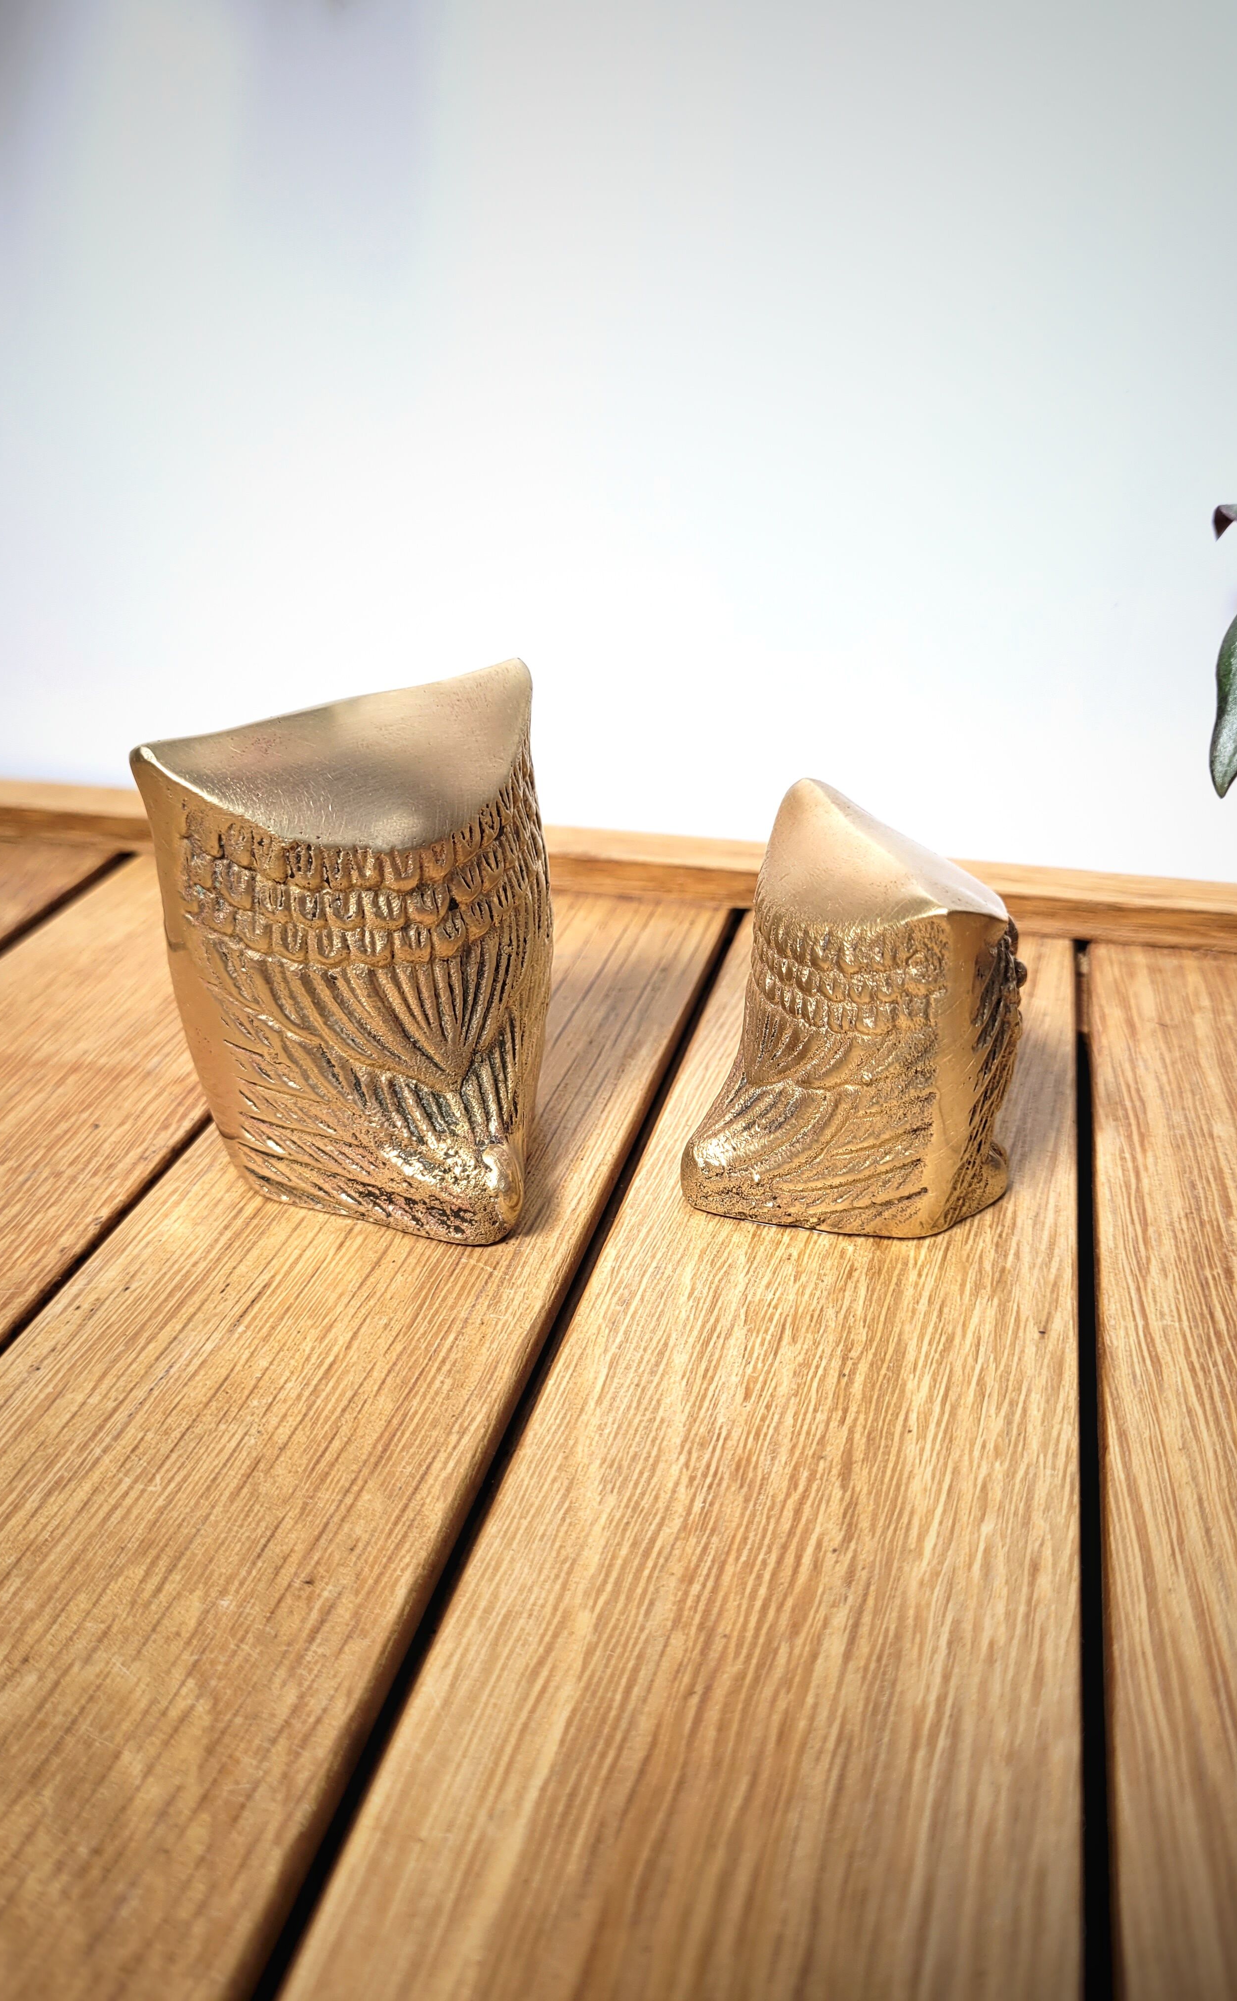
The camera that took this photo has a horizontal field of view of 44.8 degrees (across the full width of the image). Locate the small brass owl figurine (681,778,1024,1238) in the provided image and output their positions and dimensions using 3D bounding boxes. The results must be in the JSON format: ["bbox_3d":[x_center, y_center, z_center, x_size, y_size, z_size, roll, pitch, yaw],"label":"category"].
[{"bbox_3d":[0.046,0.003,0.320,0.071,0.076,0.075,-10,30,-15],"label":"small brass owl figurine"}]

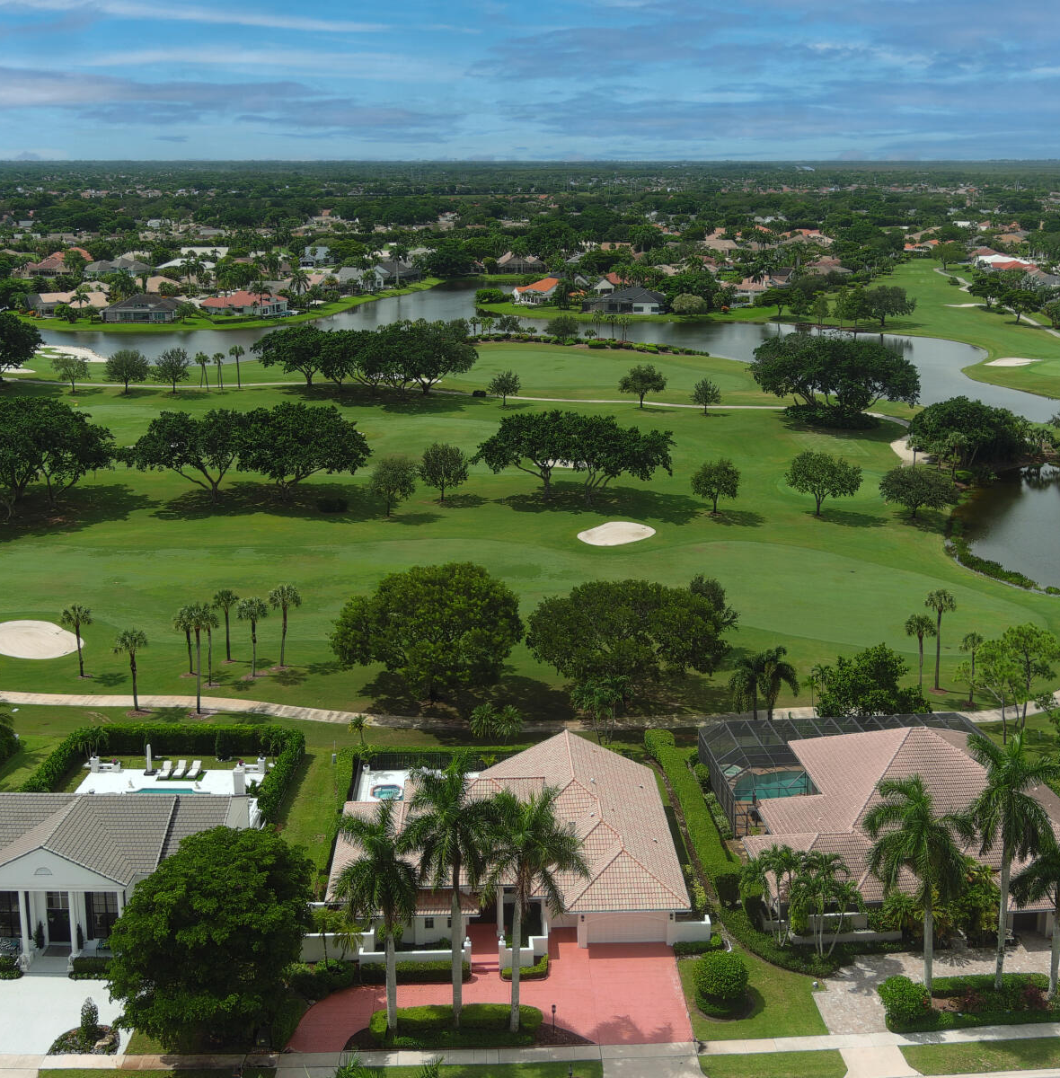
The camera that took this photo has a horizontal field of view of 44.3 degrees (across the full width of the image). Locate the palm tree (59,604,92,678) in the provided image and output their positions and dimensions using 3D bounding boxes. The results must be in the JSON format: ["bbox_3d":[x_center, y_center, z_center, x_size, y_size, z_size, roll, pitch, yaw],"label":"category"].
[{"bbox_3d":[-44.438,10.034,128.082,2.970,7.560,2.970,0,16,0],"label":"palm tree"}]

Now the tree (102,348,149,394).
[{"bbox_3d":[-88.690,-37.071,287.006,9.845,9.832,9.845,-5,17,-17],"label":"tree"}]

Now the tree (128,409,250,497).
[{"bbox_3d":[-50.888,-12.516,196.310,18.766,13.800,17.265,-4,17,-14],"label":"tree"}]

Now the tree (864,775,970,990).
[{"bbox_3d":[20.993,19.451,71.861,5.524,13.452,5.524,0,16,0],"label":"tree"}]

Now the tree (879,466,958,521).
[{"bbox_3d":[50.680,-5.975,170.257,10.146,6.912,10.146,0,16,0],"label":"tree"}]

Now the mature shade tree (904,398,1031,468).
[{"bbox_3d":[71.934,-17.680,214.642,19.500,11.210,17.680,0,16,0],"label":"mature shade tree"}]

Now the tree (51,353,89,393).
[{"bbox_3d":[-99.639,-35.999,283.132,8.080,8.500,7.840,0,16,0],"label":"tree"}]

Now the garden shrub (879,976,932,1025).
[{"bbox_3d":[22.688,27.831,78.788,3.161,2.547,3.161,5,17,18],"label":"garden shrub"}]

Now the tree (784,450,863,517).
[{"bbox_3d":[41.840,-7.750,183.800,10.590,9.410,10.590,4,17,13],"label":"tree"}]

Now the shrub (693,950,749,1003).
[{"bbox_3d":[11.655,26.680,79.314,3.400,3.100,3.400,0,16,0],"label":"shrub"}]

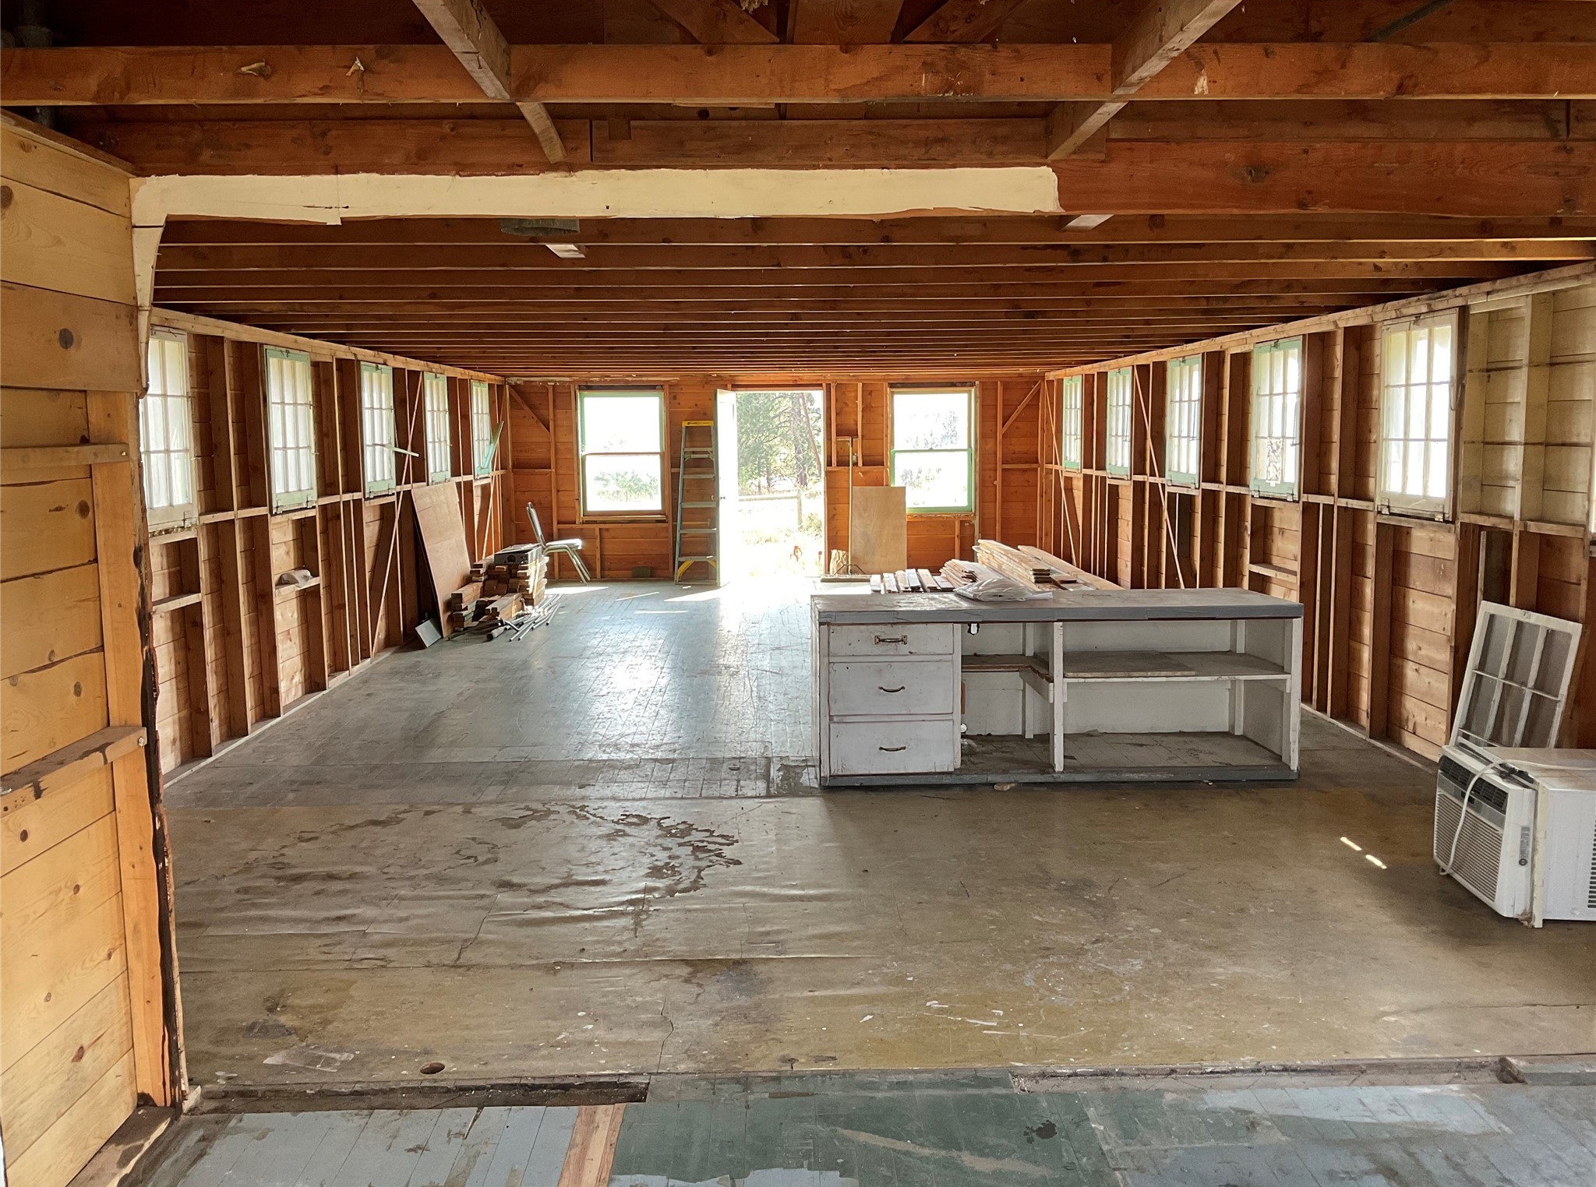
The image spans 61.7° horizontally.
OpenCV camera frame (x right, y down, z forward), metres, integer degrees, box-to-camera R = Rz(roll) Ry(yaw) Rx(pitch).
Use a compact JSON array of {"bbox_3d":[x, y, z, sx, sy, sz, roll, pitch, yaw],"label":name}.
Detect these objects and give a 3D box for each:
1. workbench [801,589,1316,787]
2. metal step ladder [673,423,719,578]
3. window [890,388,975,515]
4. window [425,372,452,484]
[{"bbox_3d":[1.222,0.440,6.645,2.270,0.830,0.775,-1,7,-2],"label":"workbench"},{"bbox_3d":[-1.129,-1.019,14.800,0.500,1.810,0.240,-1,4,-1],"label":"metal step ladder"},{"bbox_3d":[1.510,-1.608,15.032,0.944,1.418,0.100,-1,7,-1],"label":"window"},{"bbox_3d":[-3.192,-1.460,11.885,0.050,0.965,0.785,-1,7,-1],"label":"window"}]

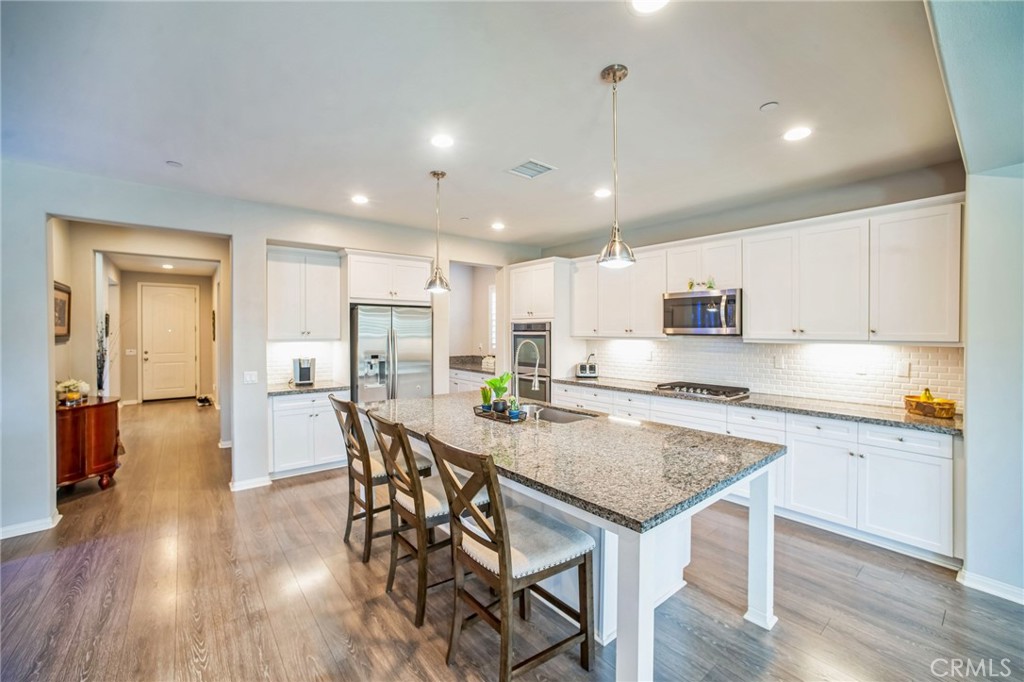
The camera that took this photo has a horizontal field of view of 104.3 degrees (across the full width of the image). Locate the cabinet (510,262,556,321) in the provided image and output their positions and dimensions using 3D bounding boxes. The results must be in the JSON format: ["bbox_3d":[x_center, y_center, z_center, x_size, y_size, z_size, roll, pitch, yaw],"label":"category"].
[{"bbox_3d":[0.505,-0.666,5.665,0.614,0.720,0.864,-1,2,-40],"label":"cabinet"}]

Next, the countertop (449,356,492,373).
[{"bbox_3d":[-0.522,0.480,6.776,0.650,0.040,1.680,-1,2,-40],"label":"countertop"}]

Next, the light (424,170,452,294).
[{"bbox_3d":[-0.641,-0.944,3.483,0.230,1.020,0.230,0,1,0],"label":"light"}]

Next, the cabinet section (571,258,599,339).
[{"bbox_3d":[1.082,-0.520,5.315,0.350,0.940,0.448,-1,1,-39],"label":"cabinet section"}]

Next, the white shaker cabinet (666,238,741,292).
[{"bbox_3d":[2.032,-0.697,4.091,0.320,0.505,0.756,-1,2,-40],"label":"white shaker cabinet"}]

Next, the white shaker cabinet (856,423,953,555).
[{"bbox_3d":[2.857,0.966,2.868,0.608,0.765,0.460,-1,2,-40],"label":"white shaker cabinet"}]

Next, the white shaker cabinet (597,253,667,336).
[{"bbox_3d":[1.530,-0.499,4.784,0.340,0.935,0.915,-1,1,-40],"label":"white shaker cabinet"}]

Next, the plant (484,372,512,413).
[{"bbox_3d":[-0.100,0.388,3.110,0.200,0.300,0.200,0,1,0],"label":"plant"}]

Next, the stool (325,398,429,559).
[{"bbox_3d":[-0.935,0.921,2.888,0.620,1.075,0.470,-1,2,-40],"label":"stool"}]

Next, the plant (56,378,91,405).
[{"bbox_3d":[-4.338,0.497,3.933,0.340,0.275,0.320,-1,1,-40],"label":"plant"}]

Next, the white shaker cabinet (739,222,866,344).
[{"bbox_3d":[2.592,-0.475,3.506,0.340,0.940,0.882,-1,1,-40],"label":"white shaker cabinet"}]

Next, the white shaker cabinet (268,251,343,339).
[{"bbox_3d":[-2.418,-0.518,4.542,0.780,0.995,0.325,-1,2,-40],"label":"white shaker cabinet"}]

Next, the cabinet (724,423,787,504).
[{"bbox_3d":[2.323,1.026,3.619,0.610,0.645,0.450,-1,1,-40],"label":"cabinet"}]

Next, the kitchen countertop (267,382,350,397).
[{"bbox_3d":[-2.319,0.532,4.441,0.777,0.040,0.641,-1,2,-40],"label":"kitchen countertop"}]

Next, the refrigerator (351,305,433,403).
[{"bbox_3d":[-1.560,0.508,4.902,0.896,1.795,0.820,-1,2,-40],"label":"refrigerator"}]

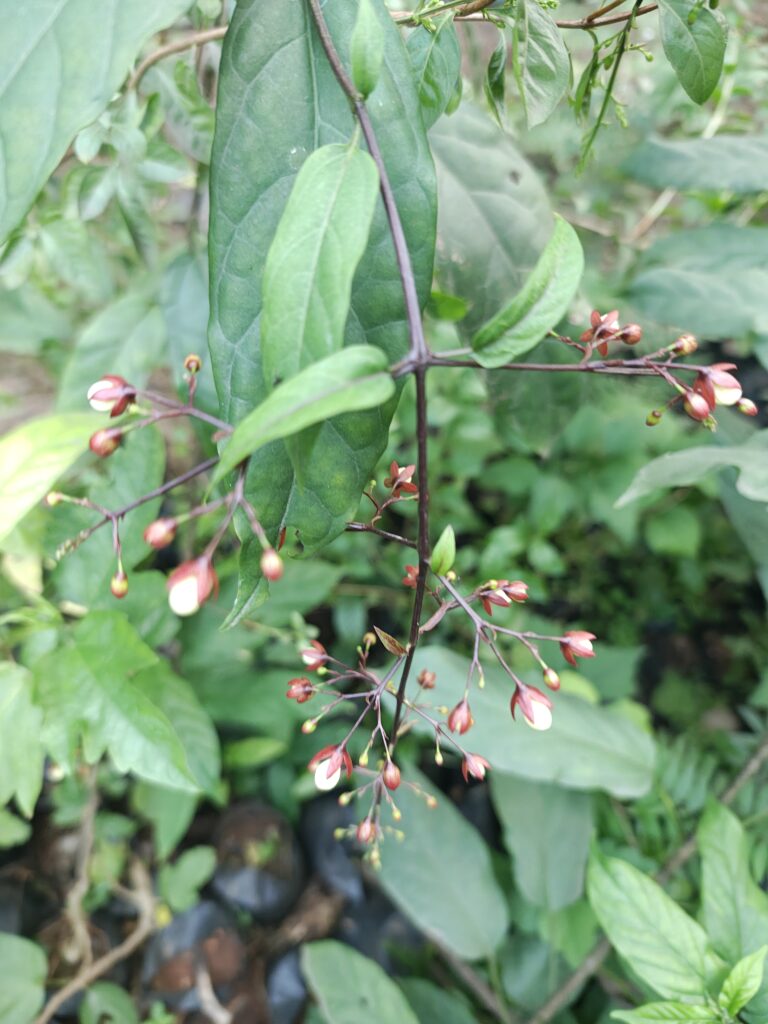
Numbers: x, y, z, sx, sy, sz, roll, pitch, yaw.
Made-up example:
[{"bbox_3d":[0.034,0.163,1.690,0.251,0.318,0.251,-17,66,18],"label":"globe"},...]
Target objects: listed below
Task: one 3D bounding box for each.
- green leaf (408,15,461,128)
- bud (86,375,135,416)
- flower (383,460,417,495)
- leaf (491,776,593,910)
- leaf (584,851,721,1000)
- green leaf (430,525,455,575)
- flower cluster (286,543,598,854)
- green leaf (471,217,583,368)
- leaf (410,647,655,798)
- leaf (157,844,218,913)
[{"bbox_3d":[0.031,-0.273,0.420,0.032,0.066,0.012,14,24,0],"label":"green leaf"},{"bbox_3d":[-0.115,-0.049,0.285,0.019,0.017,0.017,-11,36,-15],"label":"bud"},{"bbox_3d":[0.008,-0.016,0.315,0.015,0.015,0.015,16,38,21],"label":"flower"},{"bbox_3d":[0.131,0.266,0.560,0.080,0.020,0.130,0,50,-4],"label":"leaf"},{"bbox_3d":[0.176,0.267,0.440,0.050,0.018,0.125,-34,56,-17],"label":"leaf"},{"bbox_3d":[0.026,0.016,0.295,0.011,0.021,0.006,14,12,9],"label":"green leaf"},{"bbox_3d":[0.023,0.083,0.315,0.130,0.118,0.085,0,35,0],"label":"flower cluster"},{"bbox_3d":[0.059,-0.091,0.280,0.026,0.018,0.068,30,83,36],"label":"green leaf"},{"bbox_3d":[0.108,0.155,0.500,0.190,0.025,0.085,20,54,20],"label":"leaf"},{"bbox_3d":[-0.179,0.334,0.620,0.048,0.014,0.065,28,45,22],"label":"leaf"}]

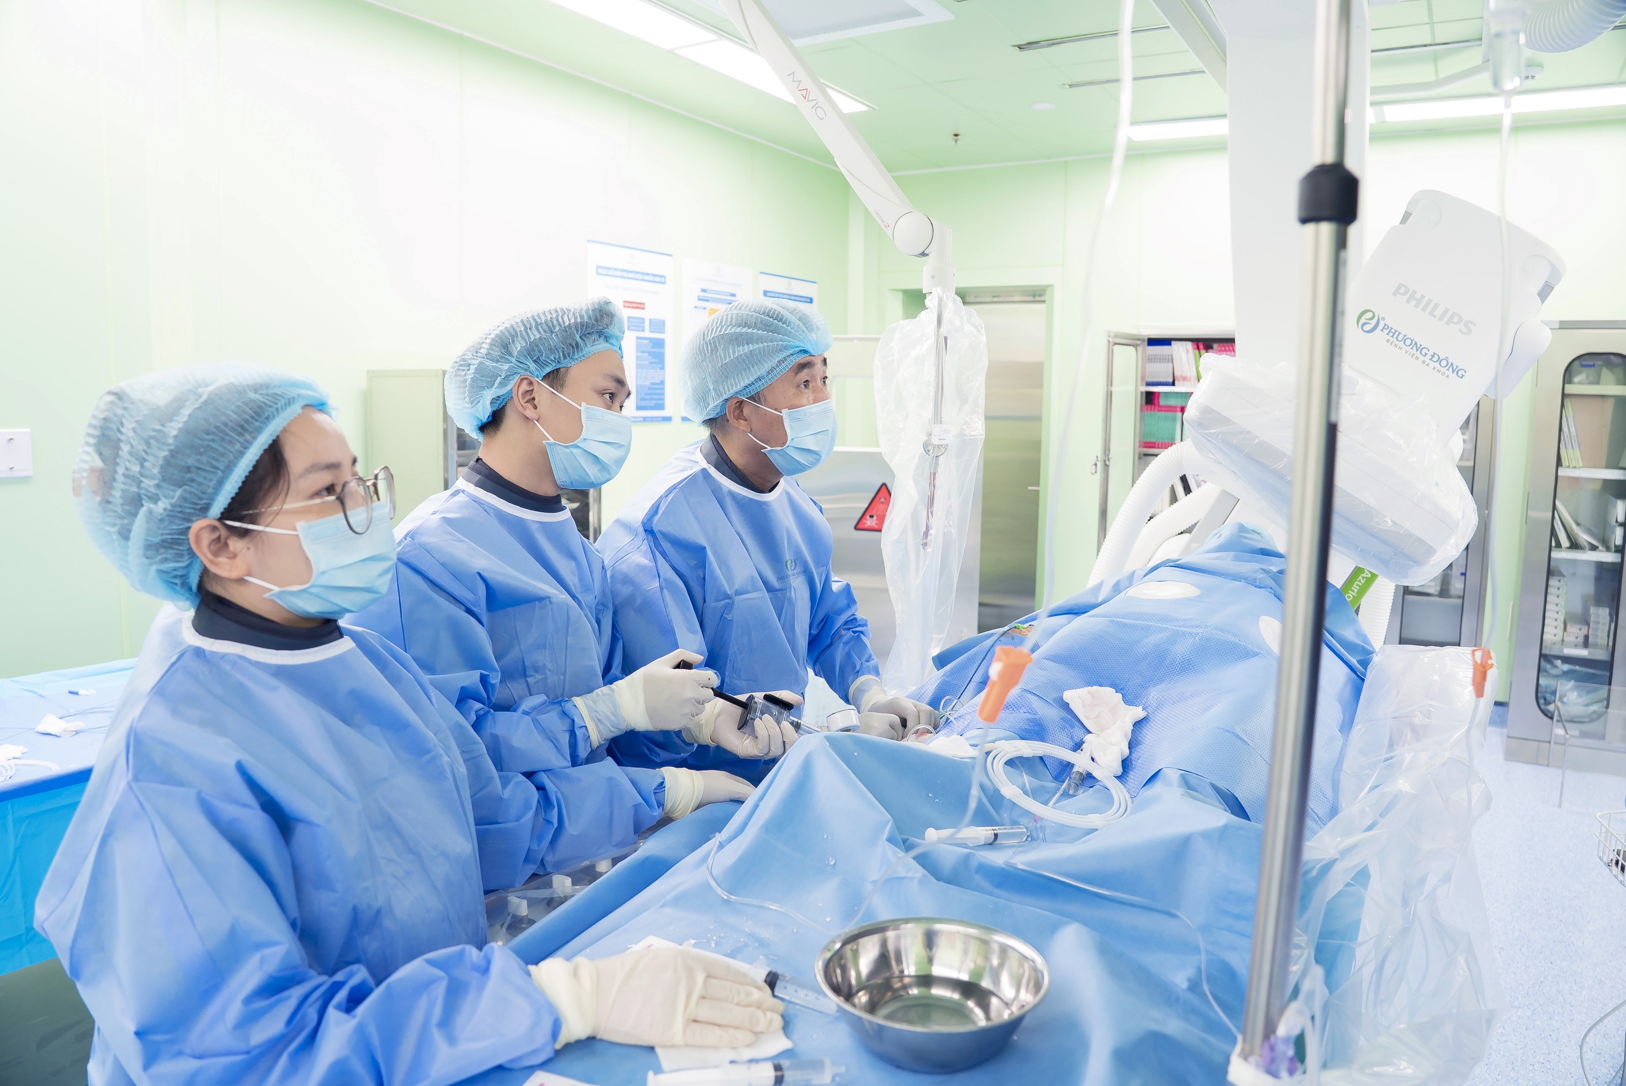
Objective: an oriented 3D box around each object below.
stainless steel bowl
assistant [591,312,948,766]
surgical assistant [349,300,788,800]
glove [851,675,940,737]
[{"bbox_3d":[0.103,0.397,0.935,0.198,0.064,0.198,0,7,0],"label":"stainless steel bowl"},{"bbox_3d":[-0.045,0.475,1.860,0.540,1.730,0.530,5,9,33],"label":"assistant"},{"bbox_3d":[-0.335,0.530,1.590,0.540,1.720,0.530,5,9,30],"label":"surgical assistant"},{"bbox_3d":[0.132,0.262,1.730,0.155,0.085,0.100,22,17,25],"label":"glove"}]

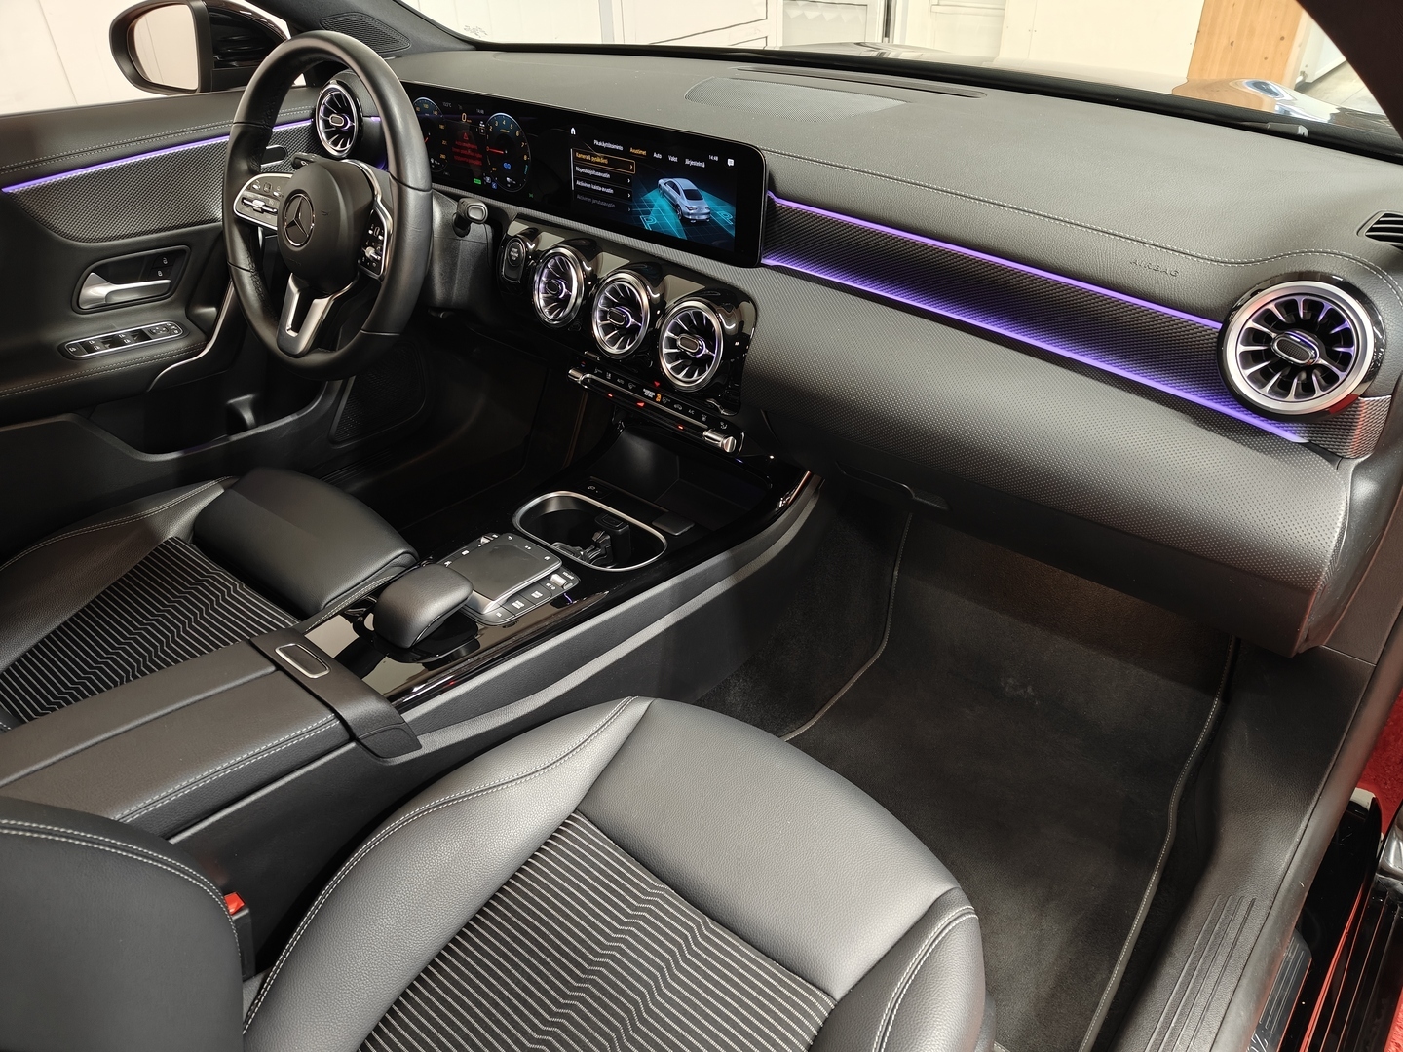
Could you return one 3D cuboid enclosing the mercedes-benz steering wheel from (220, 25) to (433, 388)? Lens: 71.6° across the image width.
[{"bbox_3d":[-0.423,-0.353,1.107,0.375,0.372,0.090,23,21,31],"label":"mercedes-benz steering wheel"}]

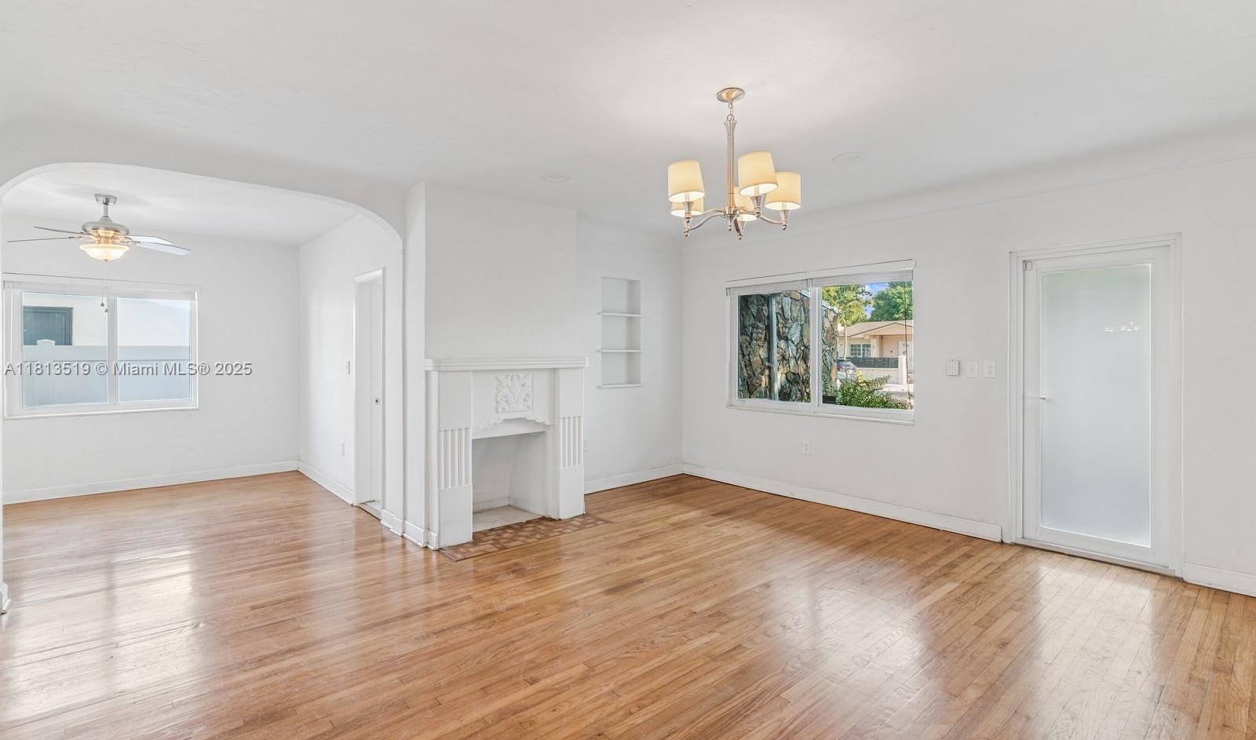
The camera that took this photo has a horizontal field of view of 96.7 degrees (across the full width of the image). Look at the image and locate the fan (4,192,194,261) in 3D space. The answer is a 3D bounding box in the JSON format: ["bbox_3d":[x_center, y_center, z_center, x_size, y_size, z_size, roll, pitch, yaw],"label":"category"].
[{"bbox_3d":[-4.438,-1.198,4.753,1.240,0.541,1.220,-1,1,-42],"label":"fan"}]

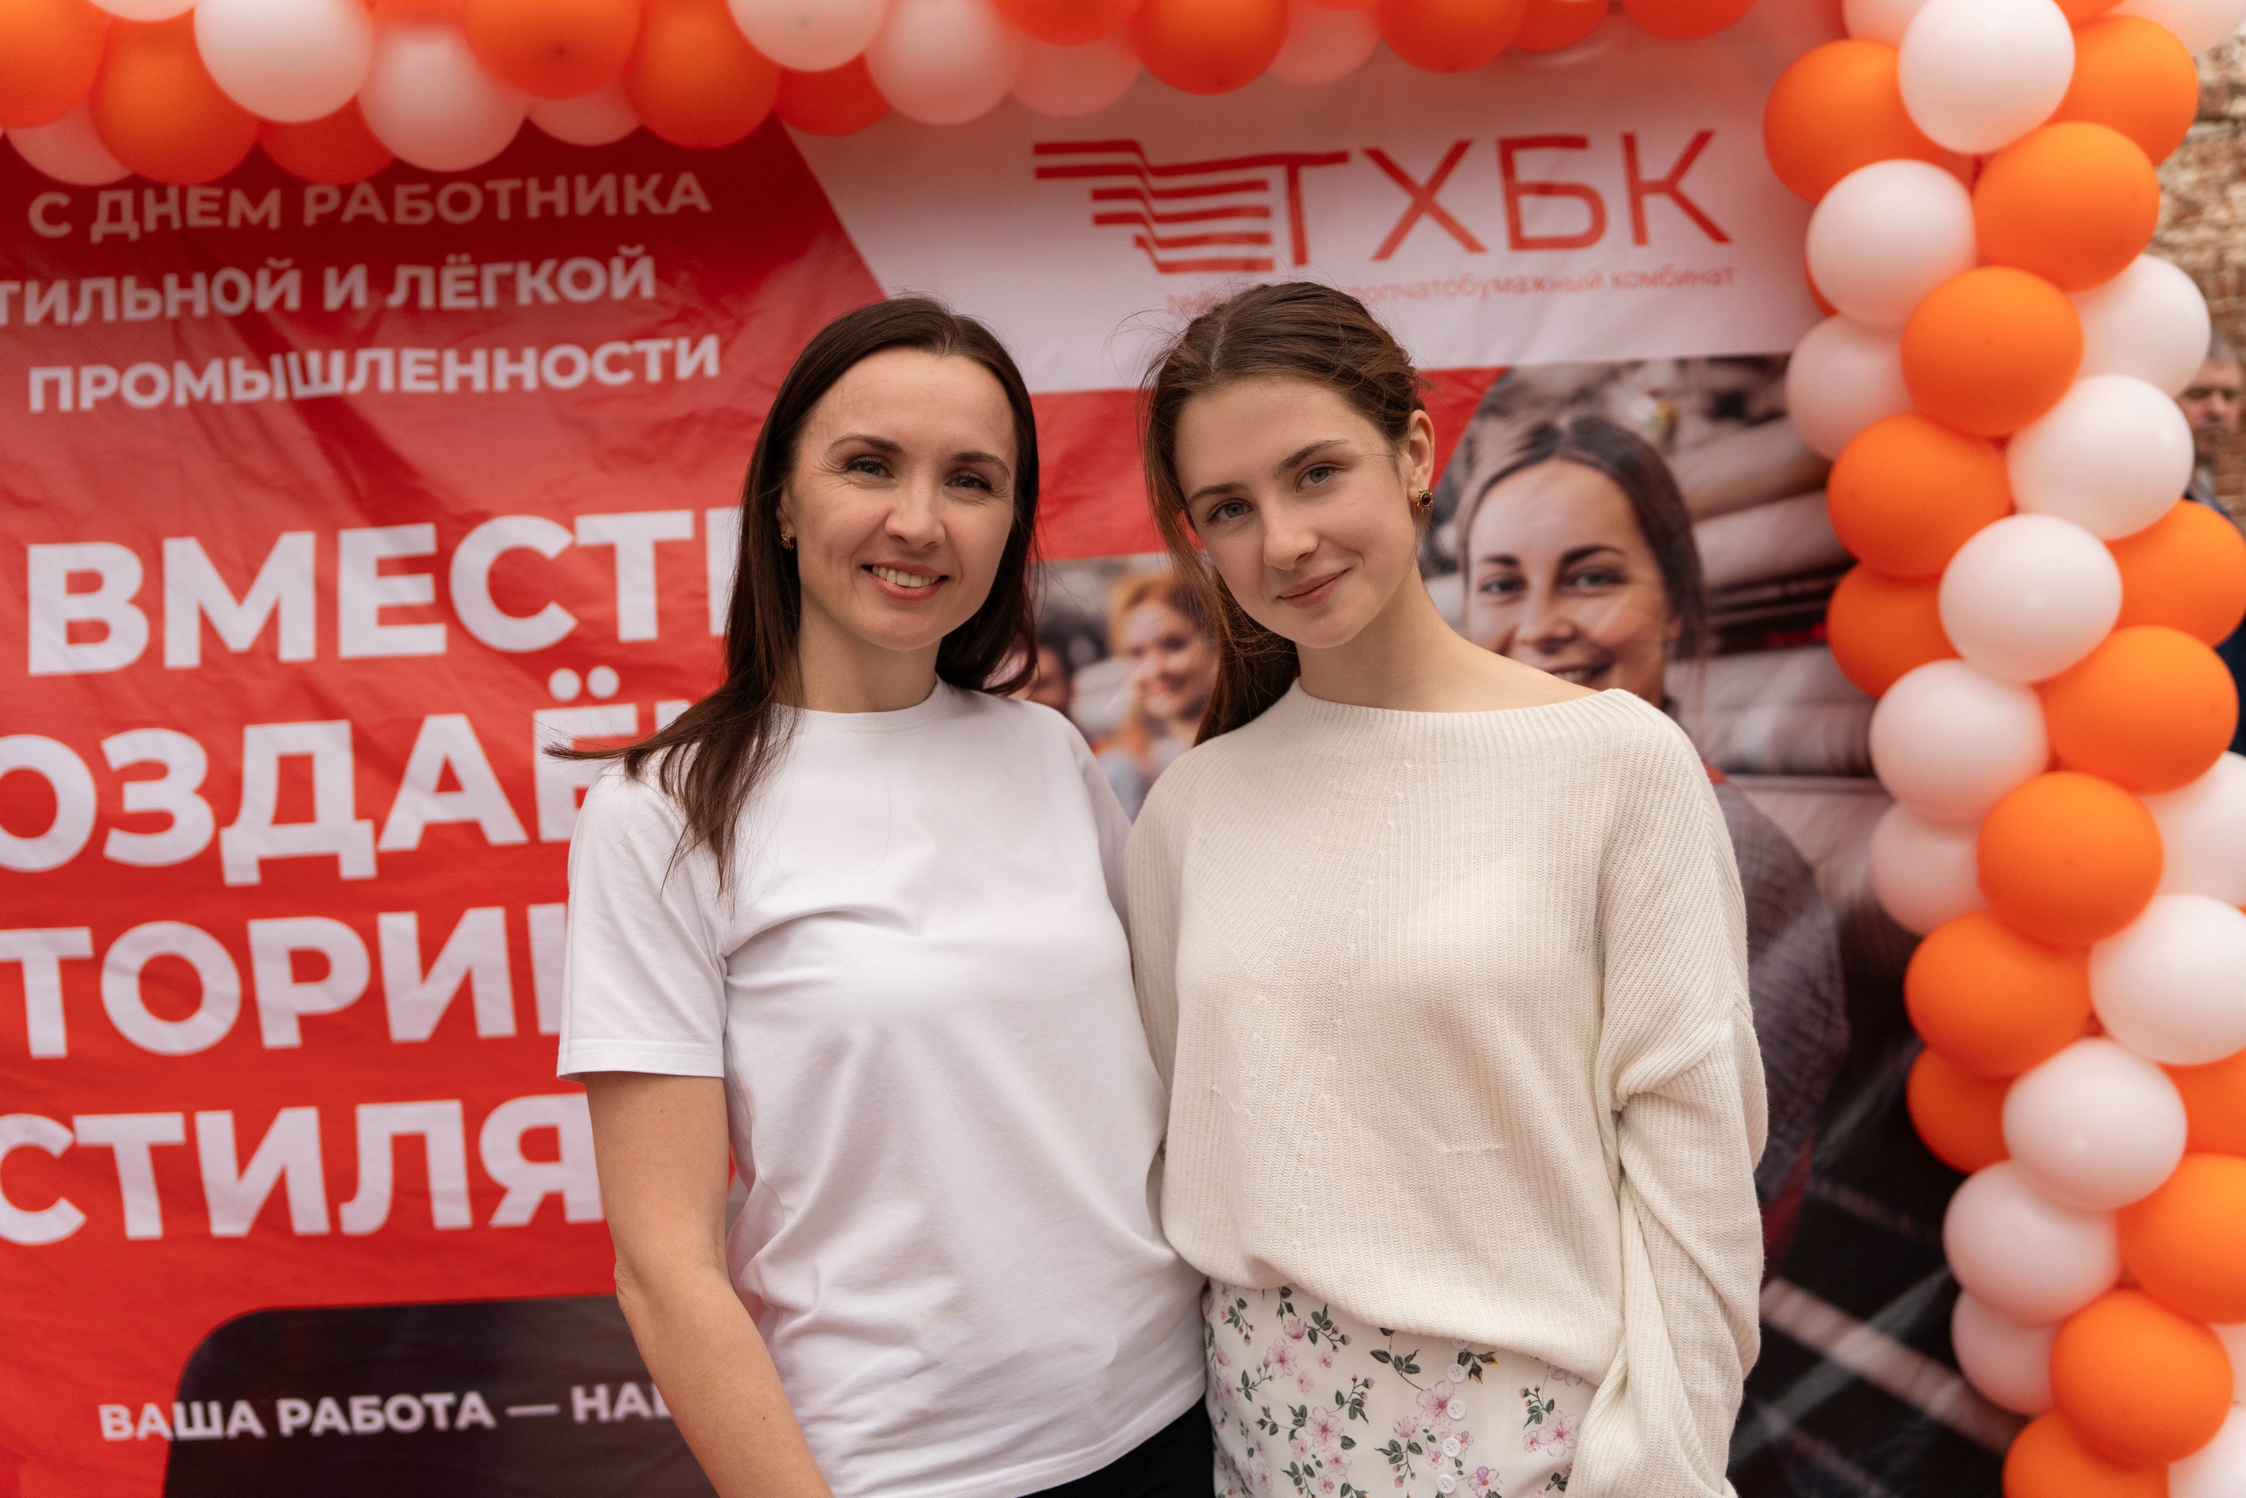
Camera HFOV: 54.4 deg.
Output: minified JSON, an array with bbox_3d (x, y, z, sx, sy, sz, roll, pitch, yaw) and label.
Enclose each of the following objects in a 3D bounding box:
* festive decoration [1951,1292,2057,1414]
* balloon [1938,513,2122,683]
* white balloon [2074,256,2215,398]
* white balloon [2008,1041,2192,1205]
[{"bbox_3d":[1.092,0.697,2.596,0.195,0.188,0.195,-4,-1,0],"label":"festive decoration"},{"bbox_3d":[1.035,-0.173,2.497,0.190,0.188,0.200,-4,-1,0],"label":"balloon"},{"bbox_3d":[1.177,-0.491,2.550,0.180,0.176,0.185,-3,-1,0],"label":"white balloon"},{"bbox_3d":[1.092,0.421,2.453,0.190,0.188,0.200,-4,-1,0],"label":"white balloon"}]

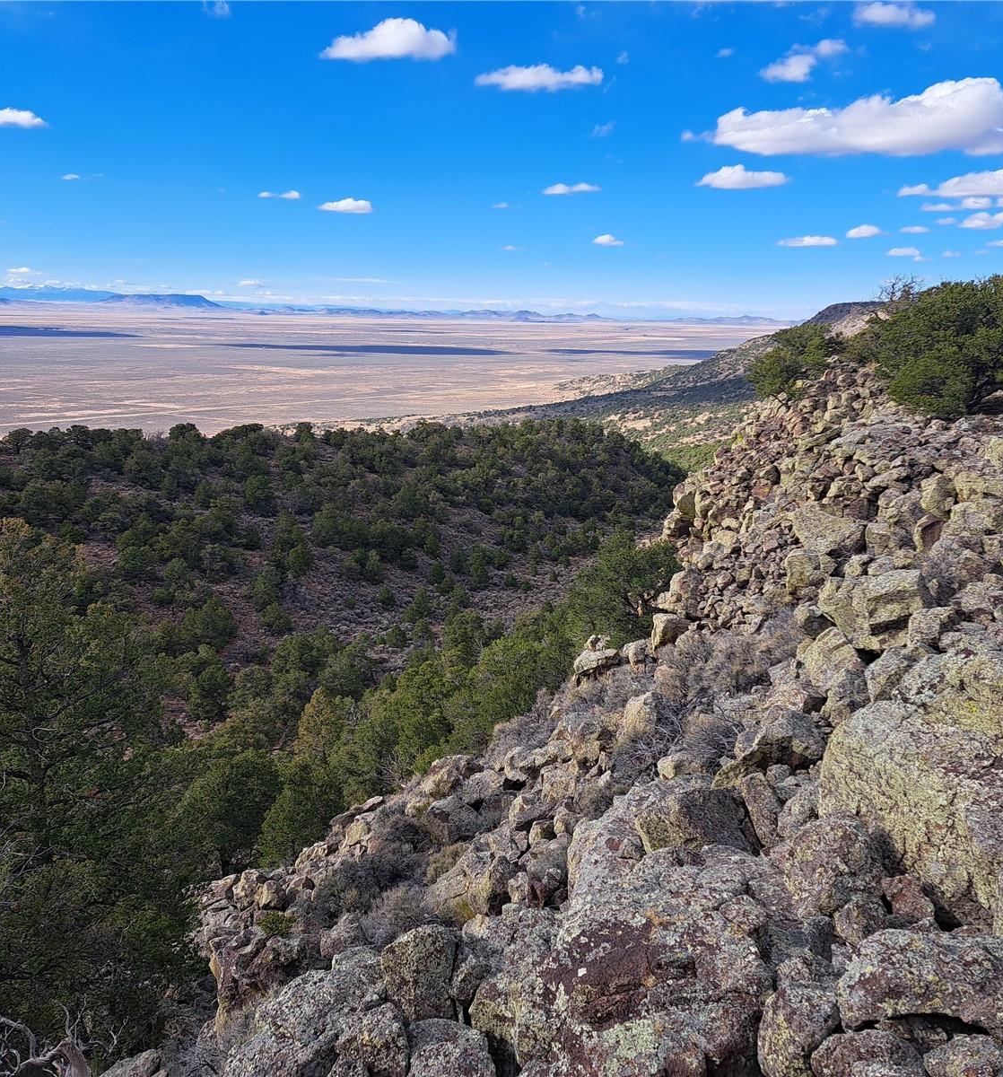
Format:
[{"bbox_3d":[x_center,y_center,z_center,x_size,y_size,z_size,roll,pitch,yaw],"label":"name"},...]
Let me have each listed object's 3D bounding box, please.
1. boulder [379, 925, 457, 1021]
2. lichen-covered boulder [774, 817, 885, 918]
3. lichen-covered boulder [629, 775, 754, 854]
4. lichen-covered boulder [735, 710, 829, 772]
[{"bbox_3d":[-0.286,1.508,3.450,0.270,0.300,0.260,1,13,-2],"label":"boulder"},{"bbox_3d":[1.203,1.203,3.650,0.410,0.330,0.360,4,13,11],"label":"lichen-covered boulder"},{"bbox_3d":[0.812,1.180,4.250,0.510,0.280,0.370,3,13,6],"label":"lichen-covered boulder"},{"bbox_3d":[1.434,1.037,5.100,0.460,0.280,0.380,3,13,9],"label":"lichen-covered boulder"}]

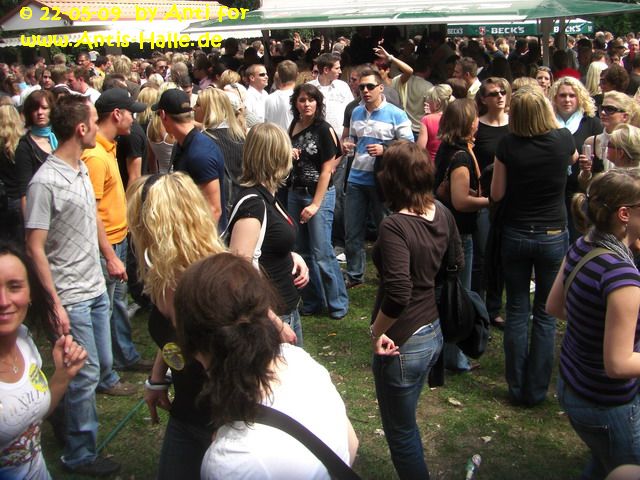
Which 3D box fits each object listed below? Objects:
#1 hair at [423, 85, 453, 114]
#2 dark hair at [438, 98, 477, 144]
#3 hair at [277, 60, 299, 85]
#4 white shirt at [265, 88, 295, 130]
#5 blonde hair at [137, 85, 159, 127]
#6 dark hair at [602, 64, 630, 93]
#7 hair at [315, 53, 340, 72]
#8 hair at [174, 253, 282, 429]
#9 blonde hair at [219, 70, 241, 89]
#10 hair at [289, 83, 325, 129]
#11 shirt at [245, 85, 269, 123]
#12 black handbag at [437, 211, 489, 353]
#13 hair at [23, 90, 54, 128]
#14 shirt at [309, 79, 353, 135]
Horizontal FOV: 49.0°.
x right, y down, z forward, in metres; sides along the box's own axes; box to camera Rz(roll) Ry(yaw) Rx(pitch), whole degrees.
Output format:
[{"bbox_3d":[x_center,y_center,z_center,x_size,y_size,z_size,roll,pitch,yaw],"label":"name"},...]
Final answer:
[{"bbox_3d":[0.885,-1.057,5.250,0.210,0.210,0.190,-1,16,6],"label":"hair"},{"bbox_3d":[0.796,-0.692,4.080,0.220,0.280,0.190,-7,16,-24],"label":"dark hair"},{"bbox_3d":[-0.278,-1.444,6.050,0.170,0.200,0.200,0,15,2],"label":"hair"},{"bbox_3d":[-0.246,-0.957,6.095,0.470,0.700,0.270,-2,16,1],"label":"white shirt"},{"bbox_3d":[-1.465,-1.140,6.000,0.200,0.330,0.200,-2,16,0],"label":"blonde hair"},{"bbox_3d":[2.364,-1.284,5.603,0.230,0.230,0.210,0,16,9],"label":"dark hair"},{"bbox_3d":[0.063,-1.479,5.871,0.205,0.160,0.170,2,17,14],"label":"hair"},{"bbox_3d":[-0.183,0.199,1.420,0.200,0.300,0.230,-10,18,-24],"label":"hair"},{"bbox_3d":[-0.876,-1.536,6.800,0.190,0.220,0.200,-14,20,-40],"label":"blonde hair"},{"bbox_3d":[-0.095,-0.948,4.950,0.250,0.310,0.220,-1,16,5],"label":"hair"},{"bbox_3d":[-0.579,-1.162,6.508,0.270,0.630,0.450,11,21,39],"label":"shirt"},{"bbox_3d":[0.626,0.186,3.067,0.150,0.580,0.260,-16,21,-39],"label":"black handbag"},{"bbox_3d":[-1.938,-0.904,4.850,0.210,0.270,0.220,-5,15,-14],"label":"hair"},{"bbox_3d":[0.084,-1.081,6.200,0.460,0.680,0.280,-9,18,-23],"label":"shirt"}]

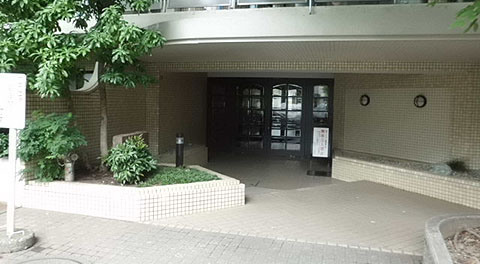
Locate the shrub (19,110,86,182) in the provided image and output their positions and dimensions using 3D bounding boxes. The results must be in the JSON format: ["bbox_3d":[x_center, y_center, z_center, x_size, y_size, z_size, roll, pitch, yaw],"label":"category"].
[{"bbox_3d":[-2.361,0.189,4.540,0.850,0.860,0.680,-2,6,-27],"label":"shrub"}]

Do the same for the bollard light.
[{"bbox_3d":[-0.891,0.270,5.400,0.110,0.520,0.110,1,5,0],"label":"bollard light"}]

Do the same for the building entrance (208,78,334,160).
[{"bbox_3d":[0.770,-0.328,9.100,3.200,2.050,0.500,1,5,5],"label":"building entrance"}]

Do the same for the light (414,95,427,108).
[{"bbox_3d":[3.401,-0.579,6.839,0.080,0.250,0.250,-3,6,-31],"label":"light"}]

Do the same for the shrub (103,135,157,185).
[{"bbox_3d":[-1.403,0.365,4.620,0.630,0.550,0.570,-1,5,-17],"label":"shrub"}]

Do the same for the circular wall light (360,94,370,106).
[{"bbox_3d":[2.733,-0.693,7.929,0.080,0.250,0.250,-3,6,-31],"label":"circular wall light"}]

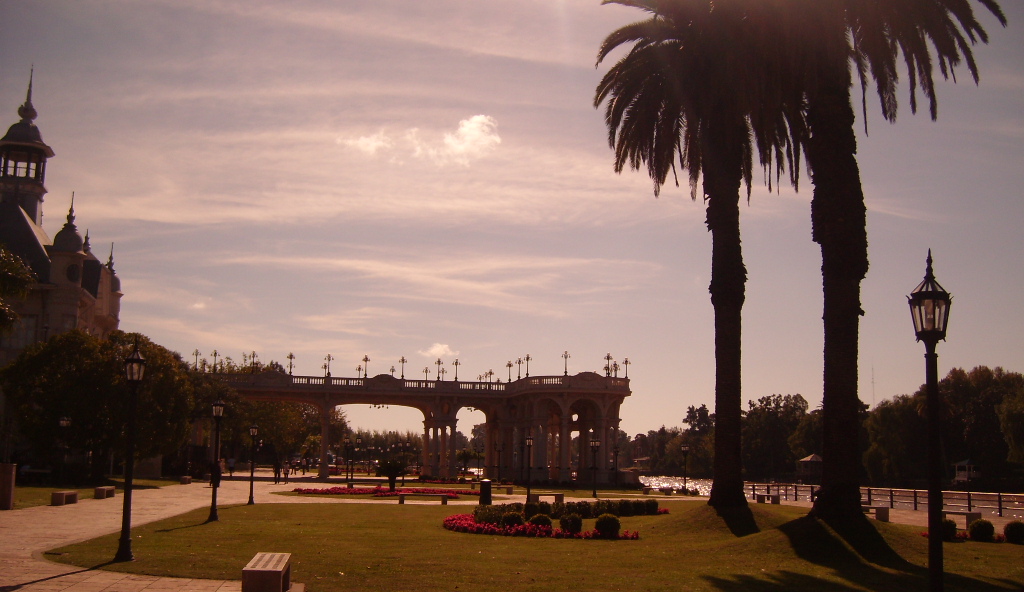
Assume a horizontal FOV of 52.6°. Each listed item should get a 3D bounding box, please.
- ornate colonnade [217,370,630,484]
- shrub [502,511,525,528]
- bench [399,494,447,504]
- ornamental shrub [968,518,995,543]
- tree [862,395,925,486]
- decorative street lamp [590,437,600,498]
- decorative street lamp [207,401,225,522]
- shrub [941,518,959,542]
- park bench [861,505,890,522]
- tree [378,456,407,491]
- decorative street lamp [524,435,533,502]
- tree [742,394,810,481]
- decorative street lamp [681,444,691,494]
[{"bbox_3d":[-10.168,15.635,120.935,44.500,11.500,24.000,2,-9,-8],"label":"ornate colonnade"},{"bbox_3d":[0.044,5.980,27.744,0.620,0.540,0.620,1,-9,0],"label":"shrub"},{"bbox_3d":[-3.679,8.590,43.685,2.150,0.440,0.450,-1,-9,8],"label":"bench"},{"bbox_3d":[11.703,5.856,25.847,0.620,0.580,0.620,1,-9,0],"label":"ornamental shrub"},{"bbox_3d":[70.322,26.572,191.382,12.000,17.000,11.500,1,-9,0],"label":"tree"},{"bbox_3d":[4.752,9.720,59.089,0.600,3.550,0.400,1,-9,0],"label":"decorative street lamp"},{"bbox_3d":[-8.434,4.612,29.585,0.400,3.500,0.400,1,-9,0],"label":"decorative street lamp"},{"bbox_3d":[10.801,5.844,25.847,0.610,0.580,0.610,1,-9,0],"label":"shrub"},{"bbox_3d":[11.599,7.118,33.908,0.450,0.440,2.150,2,-9,-8],"label":"park bench"},{"bbox_3d":[-7.551,11.269,65.475,2.100,2.150,2.100,1,-9,0],"label":"tree"},{"bbox_3d":[0.829,8.329,50.589,0.400,3.550,0.400,1,-9,0],"label":"decorative street lamp"},{"bbox_3d":[57.625,30.721,226.545,15.000,19.000,14.000,1,-9,0],"label":"tree"},{"bbox_3d":[11.841,11.765,70.789,0.600,3.550,0.400,1,-9,0],"label":"decorative street lamp"}]

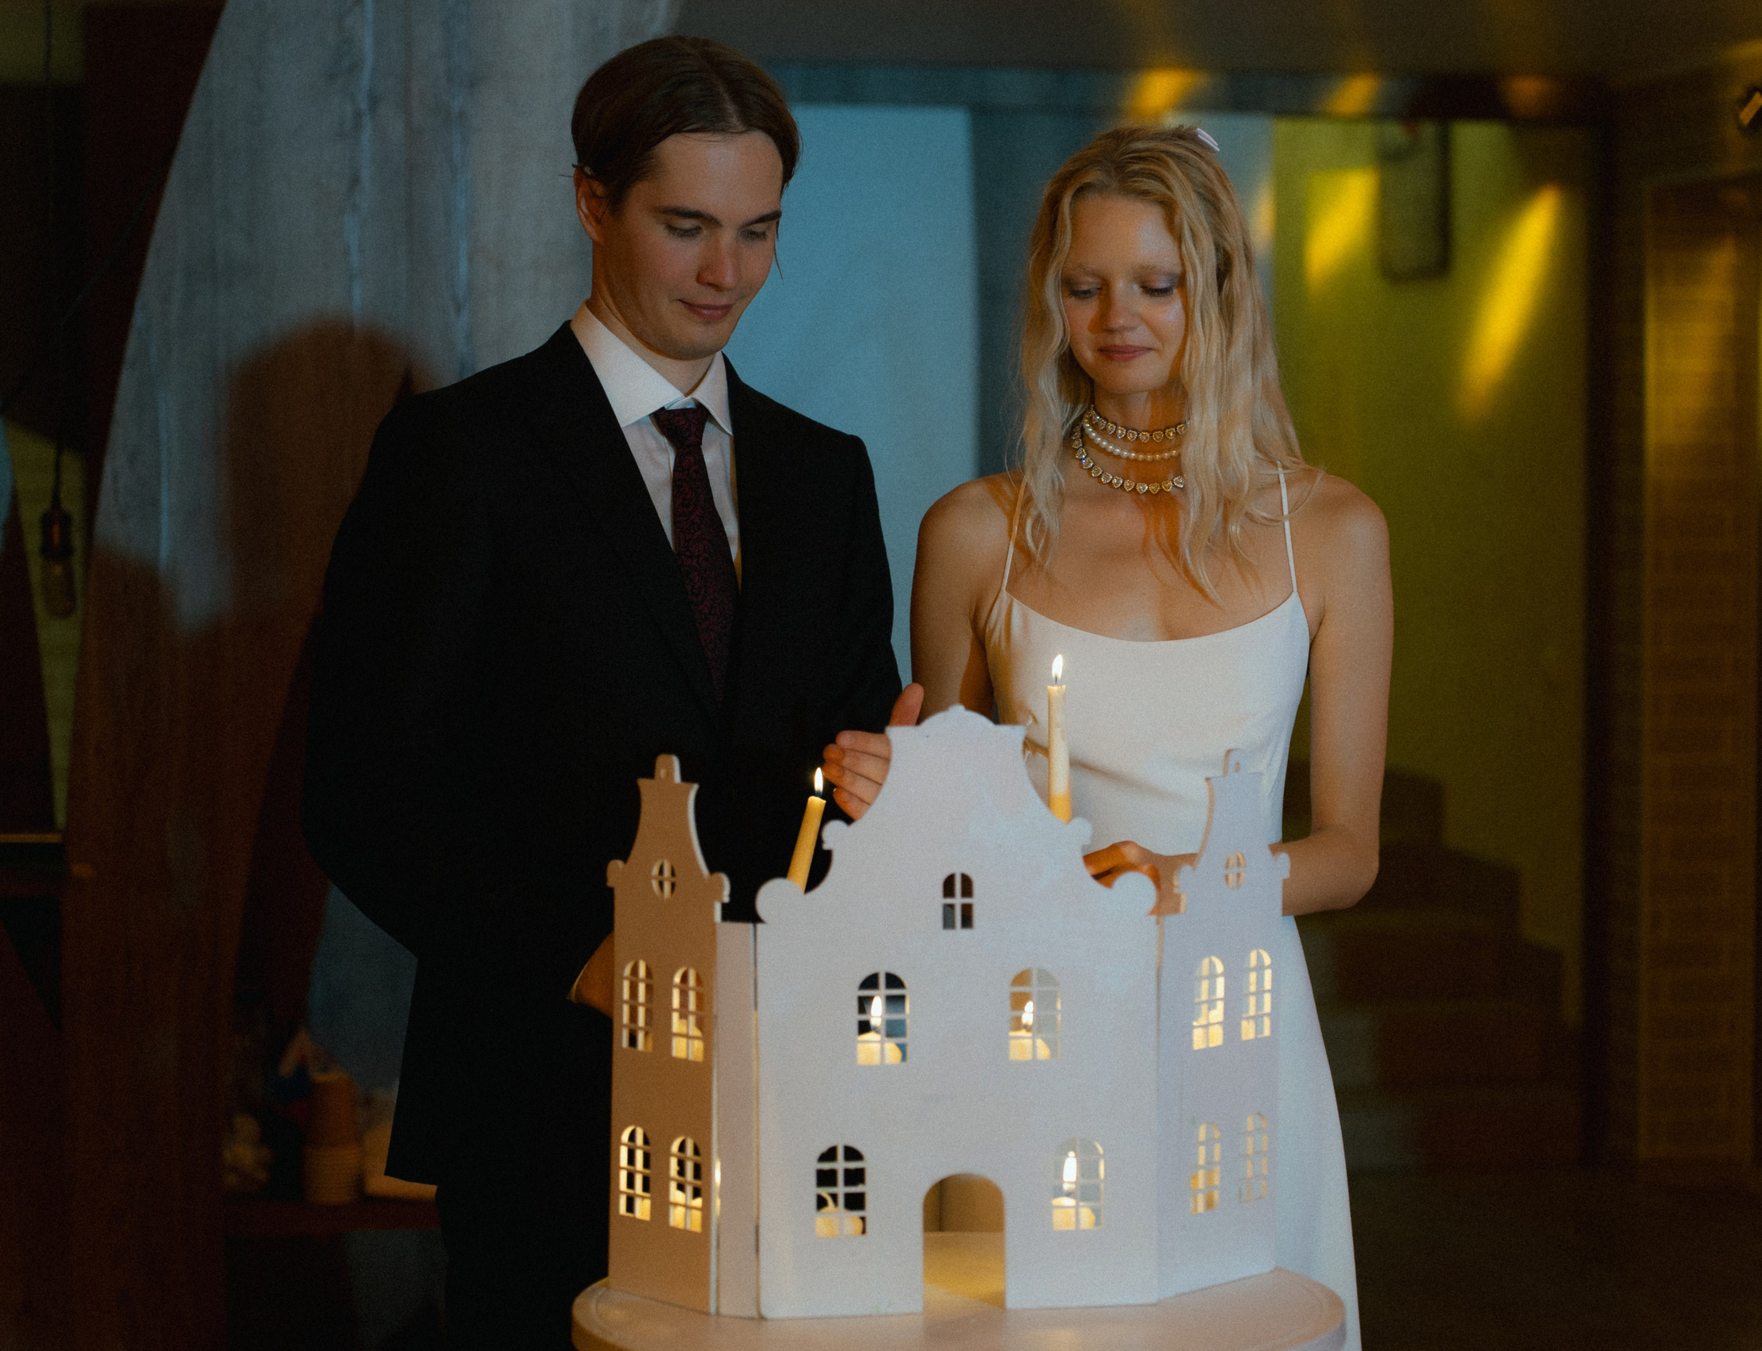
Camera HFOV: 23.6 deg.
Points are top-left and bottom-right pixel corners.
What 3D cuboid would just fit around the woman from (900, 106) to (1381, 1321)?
[{"bbox_3d":[0.215,0.419,3.541,0.450,1.760,0.420,0,3,8],"label":"woman"}]

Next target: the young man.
[{"bbox_3d":[-0.179,0.406,3.467,0.530,1.860,0.480,-2,4,-27],"label":"young man"}]

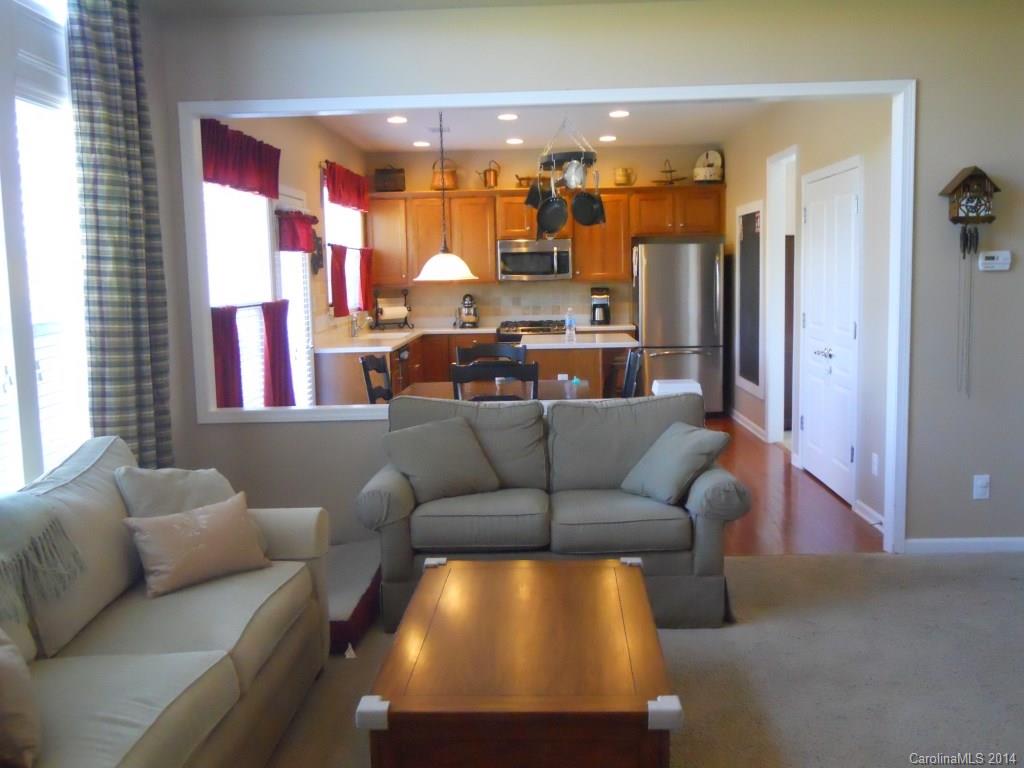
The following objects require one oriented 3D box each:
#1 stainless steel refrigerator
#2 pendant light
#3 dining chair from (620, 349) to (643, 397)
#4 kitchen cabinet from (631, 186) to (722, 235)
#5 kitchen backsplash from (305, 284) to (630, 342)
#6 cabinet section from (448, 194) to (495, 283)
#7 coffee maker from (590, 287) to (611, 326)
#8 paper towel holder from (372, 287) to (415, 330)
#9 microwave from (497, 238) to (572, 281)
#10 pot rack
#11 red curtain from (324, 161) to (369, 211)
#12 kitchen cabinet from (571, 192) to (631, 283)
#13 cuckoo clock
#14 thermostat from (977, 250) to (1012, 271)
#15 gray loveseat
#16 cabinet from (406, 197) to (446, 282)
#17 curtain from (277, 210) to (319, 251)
[{"bbox_3d":[1.651,-0.546,9.537,0.812,1.742,0.740,-1,7,2],"label":"stainless steel refrigerator"},{"bbox_3d":[-0.426,-1.276,5.857,0.415,1.250,0.415,-1,7,2],"label":"pendant light"},{"bbox_3d":[0.480,0.316,5.565,0.500,1.000,0.450,-1,7,2],"label":"dining chair"},{"bbox_3d":[1.659,-1.742,9.633,0.945,0.498,0.340,-1,7,2],"label":"kitchen cabinet"},{"bbox_3d":[-0.147,-0.720,8.938,2.820,0.470,2.800,-1,7,2],"label":"kitchen backsplash"},{"bbox_3d":[-0.405,-1.520,10.040,0.485,0.892,0.320,-1,7,2],"label":"cabinet section"},{"bbox_3d":[0.921,-0.820,9.887,0.190,0.380,0.240,-1,7,2],"label":"coffee maker"},{"bbox_3d":[-1.220,-0.759,9.601,0.340,0.398,0.220,-5,8,-28],"label":"paper towel holder"},{"bbox_3d":[0.256,-1.310,10.033,0.757,0.420,0.400,-1,7,2],"label":"microwave"},{"bbox_3d":[0.446,-1.915,7.484,0.450,0.450,0.420,-1,7,2],"label":"pot rack"},{"bbox_3d":[-1.531,-1.858,8.999,0.100,0.350,1.420,-1,7,2],"label":"red curtain"},{"bbox_3d":[0.900,-1.503,9.686,0.582,0.919,0.340,-1,7,2],"label":"kitchen cabinet"},{"bbox_3d":[2.230,-0.836,4.626,0.246,0.431,0.140,-1,7,2],"label":"cuckoo clock"},{"bbox_3d":[2.371,-0.604,4.648,0.153,0.097,0.030,-1,7,2],"label":"thermostat"},{"bbox_3d":[0.183,0.540,4.373,1.641,0.895,0.920,-1,7,2],"label":"gray loveseat"},{"bbox_3d":[-0.882,-1.524,10.076,0.430,0.900,0.330,-1,7,2],"label":"cabinet"},{"bbox_3d":[-1.498,-1.053,6.662,0.100,0.253,0.980,-1,7,2],"label":"curtain"}]

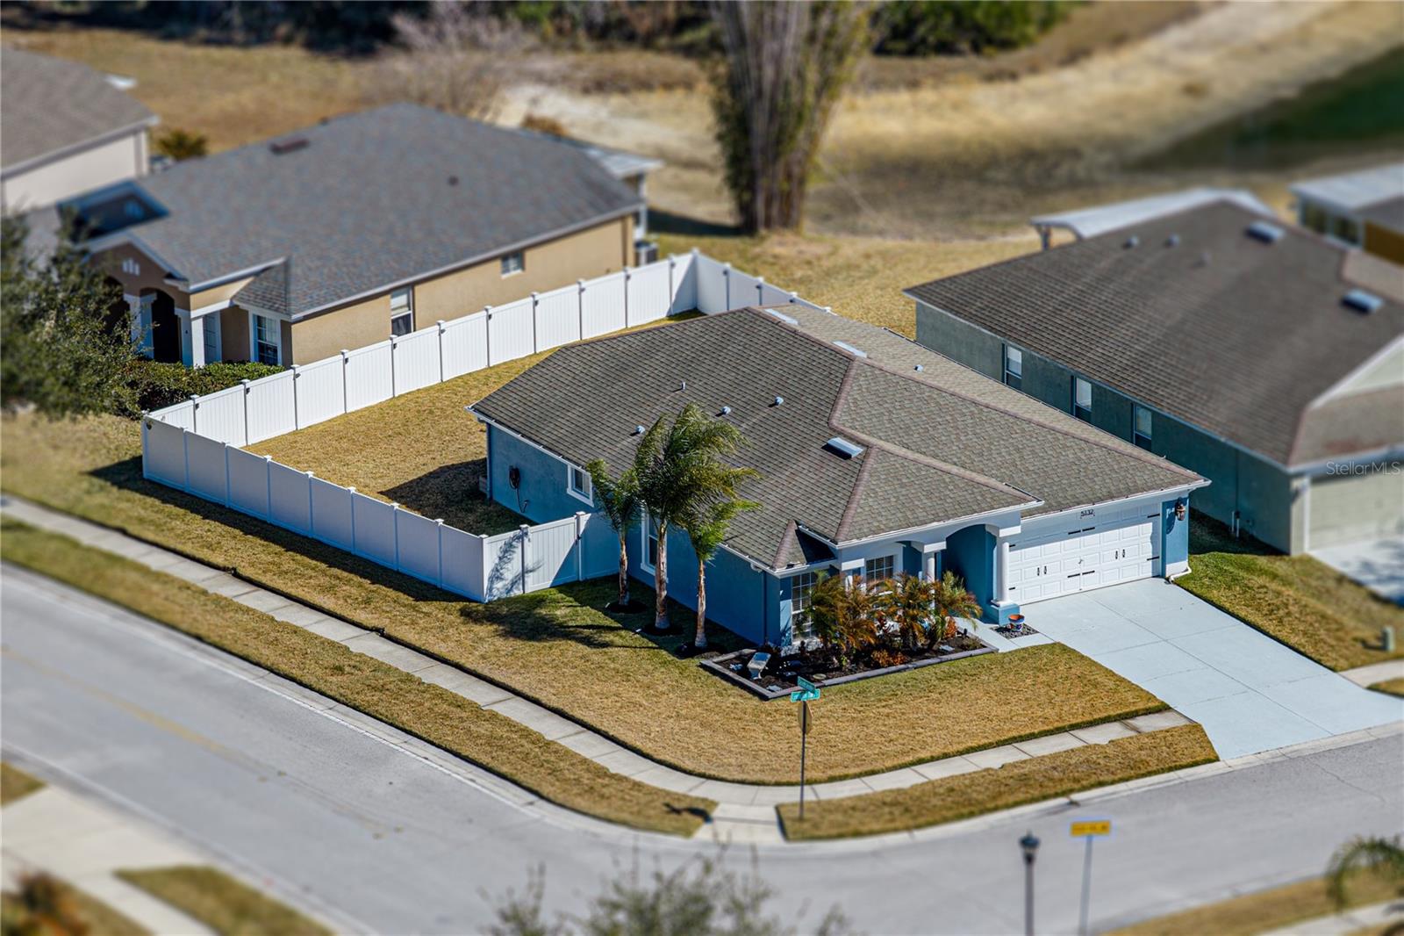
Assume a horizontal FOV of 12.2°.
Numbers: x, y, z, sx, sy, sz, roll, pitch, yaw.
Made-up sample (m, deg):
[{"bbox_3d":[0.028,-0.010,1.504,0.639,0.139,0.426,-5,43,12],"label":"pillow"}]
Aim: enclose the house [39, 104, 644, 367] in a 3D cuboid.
[{"bbox_3d":[-12.576,-6.976,193.828,12.350,5.400,18.710,15,24,39],"label":"house"}]

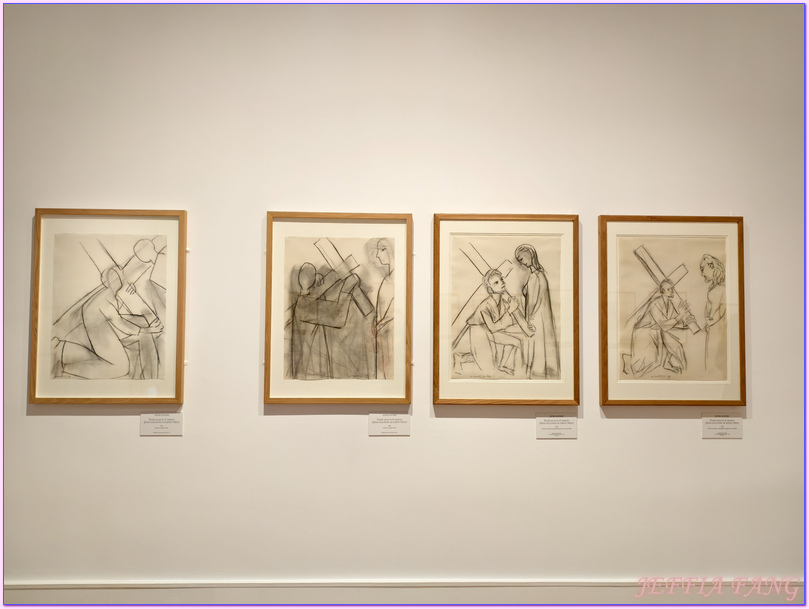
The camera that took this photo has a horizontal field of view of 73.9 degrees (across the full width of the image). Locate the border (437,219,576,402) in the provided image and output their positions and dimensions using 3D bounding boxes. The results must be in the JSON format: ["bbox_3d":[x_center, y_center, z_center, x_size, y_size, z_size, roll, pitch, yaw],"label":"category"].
[{"bbox_3d":[0.464,0.024,2.428,0.625,0.820,0.022,0,-2,-2],"label":"border"}]

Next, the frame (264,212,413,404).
[{"bbox_3d":[-0.290,0.016,2.405,0.646,0.847,0.033,0,-2,-2],"label":"frame"}]

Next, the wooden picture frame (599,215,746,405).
[{"bbox_3d":[1.222,0.029,2.460,0.660,0.858,0.033,0,-2,-2],"label":"wooden picture frame"}]

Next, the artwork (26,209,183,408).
[{"bbox_3d":[-1.293,0.009,2.368,0.646,0.847,0.033,0,-2,-2],"label":"artwork"}]

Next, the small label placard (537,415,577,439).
[{"bbox_3d":[0.690,0.551,2.434,0.185,0.110,0.010,0,-2,-2],"label":"small label placard"}]

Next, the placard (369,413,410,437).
[{"bbox_3d":[-0.065,0.532,2.407,0.185,0.110,0.010,0,-2,-2],"label":"placard"}]

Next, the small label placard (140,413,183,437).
[{"bbox_3d":[-1.069,0.523,2.370,0.185,0.110,0.010,0,-2,-2],"label":"small label placard"}]

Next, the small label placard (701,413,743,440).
[{"bbox_3d":[1.456,0.558,2.462,0.185,0.110,0.010,0,-2,-2],"label":"small label placard"}]

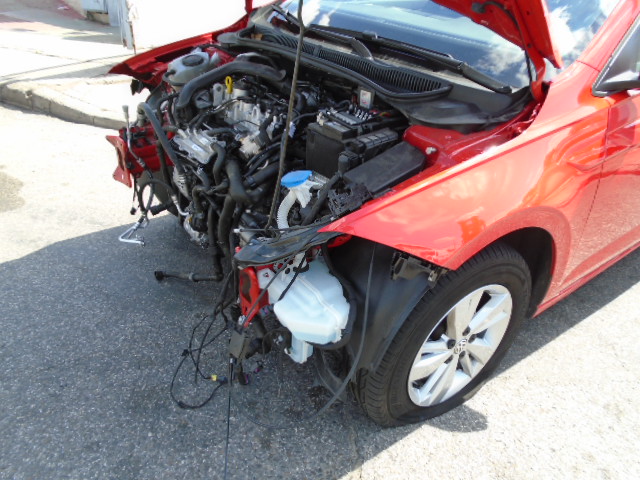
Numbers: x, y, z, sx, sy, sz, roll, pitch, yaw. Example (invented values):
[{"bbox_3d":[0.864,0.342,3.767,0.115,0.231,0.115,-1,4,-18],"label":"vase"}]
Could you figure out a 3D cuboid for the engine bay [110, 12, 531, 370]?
[{"bbox_3d":[-0.203,-0.309,1.673,0.828,0.697,1.414,-18,38,-33],"label":"engine bay"}]

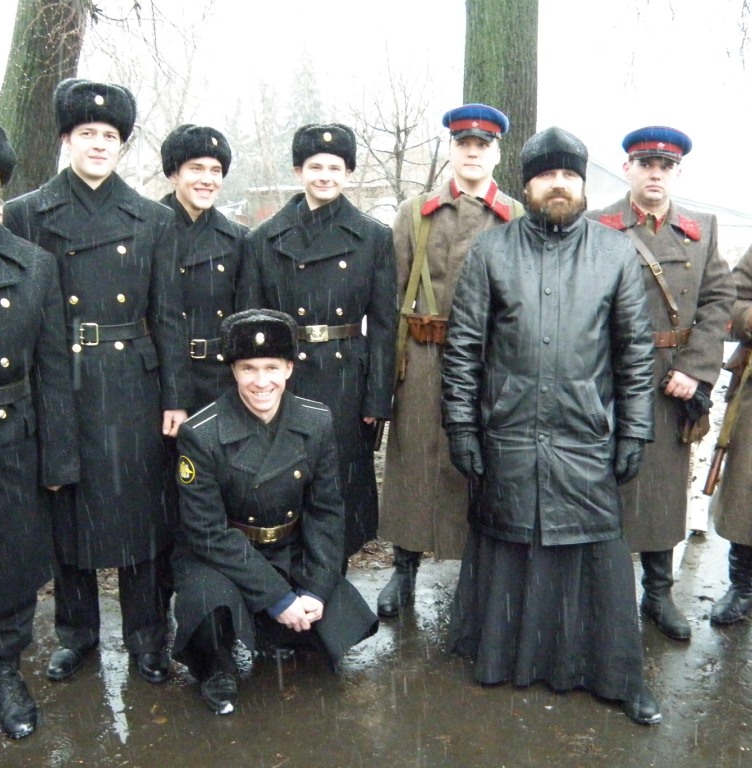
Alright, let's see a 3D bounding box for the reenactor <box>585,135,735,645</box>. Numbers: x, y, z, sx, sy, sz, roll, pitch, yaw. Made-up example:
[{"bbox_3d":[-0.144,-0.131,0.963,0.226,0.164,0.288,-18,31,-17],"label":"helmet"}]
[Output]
[{"bbox_3d":[1.037,0.028,2.833,0.600,1.860,0.400,3,10,16],"label":"reenactor"}]

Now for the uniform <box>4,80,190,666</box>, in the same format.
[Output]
[{"bbox_3d":[-0.903,0.043,2.502,0.590,1.939,0.380,-3,10,-17],"label":"uniform"}]

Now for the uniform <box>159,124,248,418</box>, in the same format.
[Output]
[{"bbox_3d":[-0.610,0.061,2.743,0.560,1.800,0.380,-4,13,-18],"label":"uniform"}]

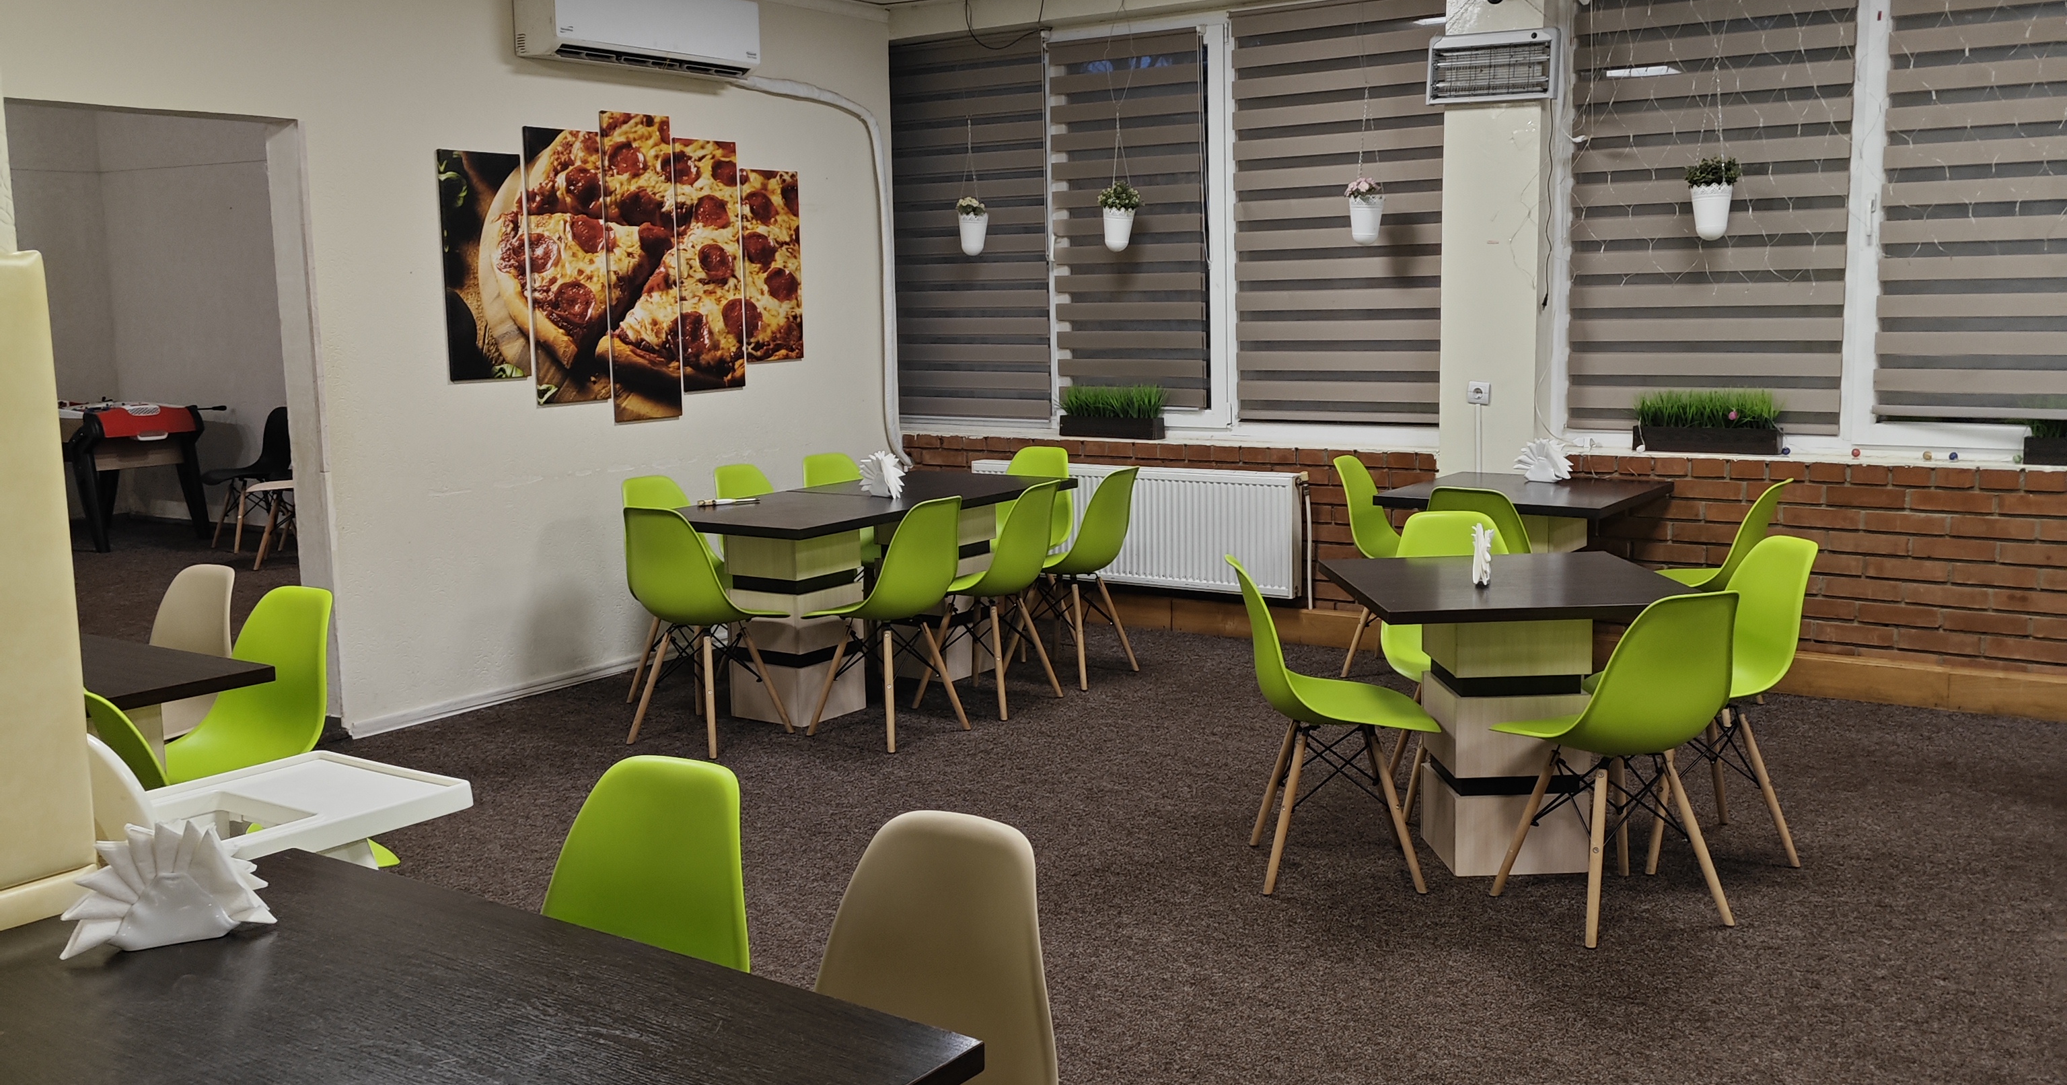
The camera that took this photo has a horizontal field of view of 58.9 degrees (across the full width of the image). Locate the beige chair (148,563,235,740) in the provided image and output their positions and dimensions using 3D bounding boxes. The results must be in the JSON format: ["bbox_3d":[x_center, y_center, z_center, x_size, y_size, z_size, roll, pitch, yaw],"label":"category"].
[{"bbox_3d":[-2.256,0.488,4.573,0.450,0.805,0.520,4,9,30],"label":"beige chair"}]

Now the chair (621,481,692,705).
[{"bbox_3d":[-1.248,0.172,6.753,0.510,0.805,0.455,5,9,36],"label":"chair"}]

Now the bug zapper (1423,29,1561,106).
[{"bbox_3d":[1.678,-1.721,6.665,0.465,0.250,0.100,4,10,34],"label":"bug zapper"}]

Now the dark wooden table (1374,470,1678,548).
[{"bbox_3d":[1.720,0.180,6.443,0.800,0.730,0.820,4,10,34],"label":"dark wooden table"}]

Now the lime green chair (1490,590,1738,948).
[{"bbox_3d":[1.354,0.466,4.221,0.455,0.800,0.515,-4,9,-19],"label":"lime green chair"}]

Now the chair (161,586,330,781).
[{"bbox_3d":[-1.822,0.537,4.123,0.455,0.805,0.510,4,9,34],"label":"chair"}]

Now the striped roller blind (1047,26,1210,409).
[{"bbox_3d":[0.391,-1.364,7.877,0.780,1.580,0.060,4,10,34],"label":"striped roller blind"}]

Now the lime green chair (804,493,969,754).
[{"bbox_3d":[-0.486,0.233,6.071,0.500,0.800,0.460,4,9,31],"label":"lime green chair"}]

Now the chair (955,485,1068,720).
[{"bbox_3d":[-0.159,0.176,6.525,0.520,0.805,0.450,5,10,36],"label":"chair"}]

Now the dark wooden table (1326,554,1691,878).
[{"bbox_3d":[1.206,0.453,4.681,0.800,0.720,0.800,-1,8,-3],"label":"dark wooden table"}]

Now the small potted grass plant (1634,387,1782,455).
[{"bbox_3d":[2.394,-0.435,6.506,0.490,0.230,0.130,4,10,34],"label":"small potted grass plant"}]

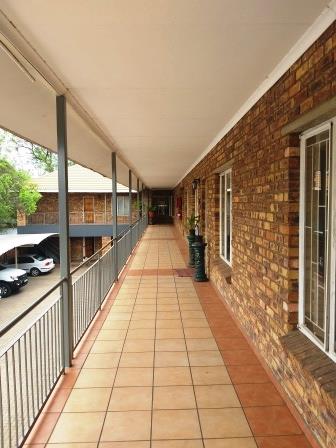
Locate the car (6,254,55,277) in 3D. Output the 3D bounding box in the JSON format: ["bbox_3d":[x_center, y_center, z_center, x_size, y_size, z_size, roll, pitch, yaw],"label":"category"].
[{"bbox_3d":[-9.809,2.631,22.462,4.470,1.420,1.750,0,4,-1],"label":"car"}]

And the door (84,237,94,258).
[{"bbox_3d":[-6.175,1.717,26.537,0.860,2.050,0.080,0,4,-1],"label":"door"}]

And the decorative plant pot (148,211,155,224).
[{"bbox_3d":[-1.209,-0.479,24.998,0.430,0.980,0.430,0,4,0],"label":"decorative plant pot"}]

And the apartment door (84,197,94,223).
[{"bbox_3d":[-6.182,-1.098,26.363,0.880,2.100,0.080,0,4,-1],"label":"apartment door"}]

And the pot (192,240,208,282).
[{"bbox_3d":[0.652,0.740,6.764,0.310,0.790,0.310,0,4,-1],"label":"pot"}]

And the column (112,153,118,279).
[{"bbox_3d":[-1.060,-0.131,6.744,0.077,2.540,0.077,0,4,-1],"label":"column"}]

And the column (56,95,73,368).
[{"bbox_3d":[-0.961,0.090,3.162,0.077,2.540,0.077,0,4,-1],"label":"column"}]

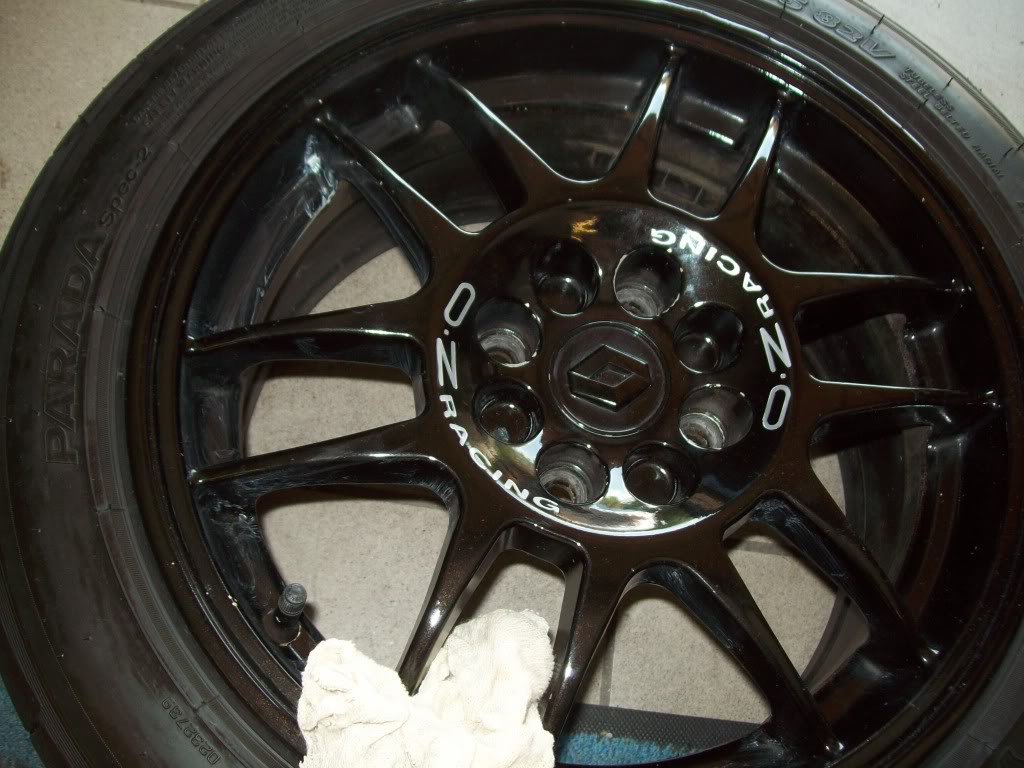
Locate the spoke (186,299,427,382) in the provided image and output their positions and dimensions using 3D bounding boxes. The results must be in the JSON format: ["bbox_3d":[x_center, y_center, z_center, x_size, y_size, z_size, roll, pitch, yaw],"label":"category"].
[{"bbox_3d":[-0.092,-0.019,0.471,0.100,0.033,0.025,-6,71,-6],"label":"spoke"}]

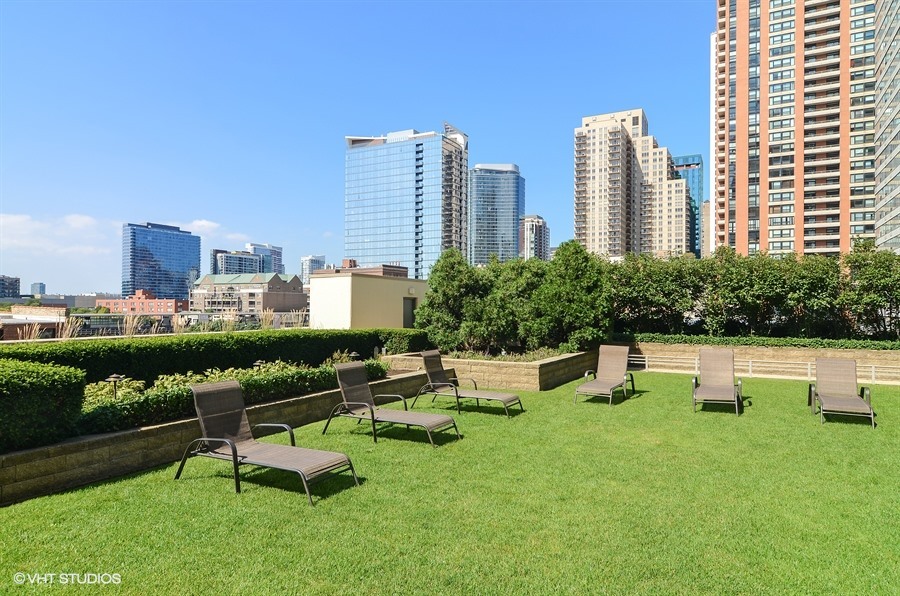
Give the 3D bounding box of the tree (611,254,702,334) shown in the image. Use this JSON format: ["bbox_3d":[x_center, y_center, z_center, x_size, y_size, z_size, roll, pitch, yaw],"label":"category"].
[{"bbox_3d":[6.717,0.022,17.043,2.843,2.747,2.400,0,-1,26],"label":"tree"}]

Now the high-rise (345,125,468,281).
[{"bbox_3d":[-18.984,-25.962,233.450,48.800,90.000,25.000,0,-1,26],"label":"high-rise"}]

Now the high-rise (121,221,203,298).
[{"bbox_3d":[-287.069,-23.526,525.014,21.000,89.486,68.000,0,-1,30],"label":"high-rise"}]

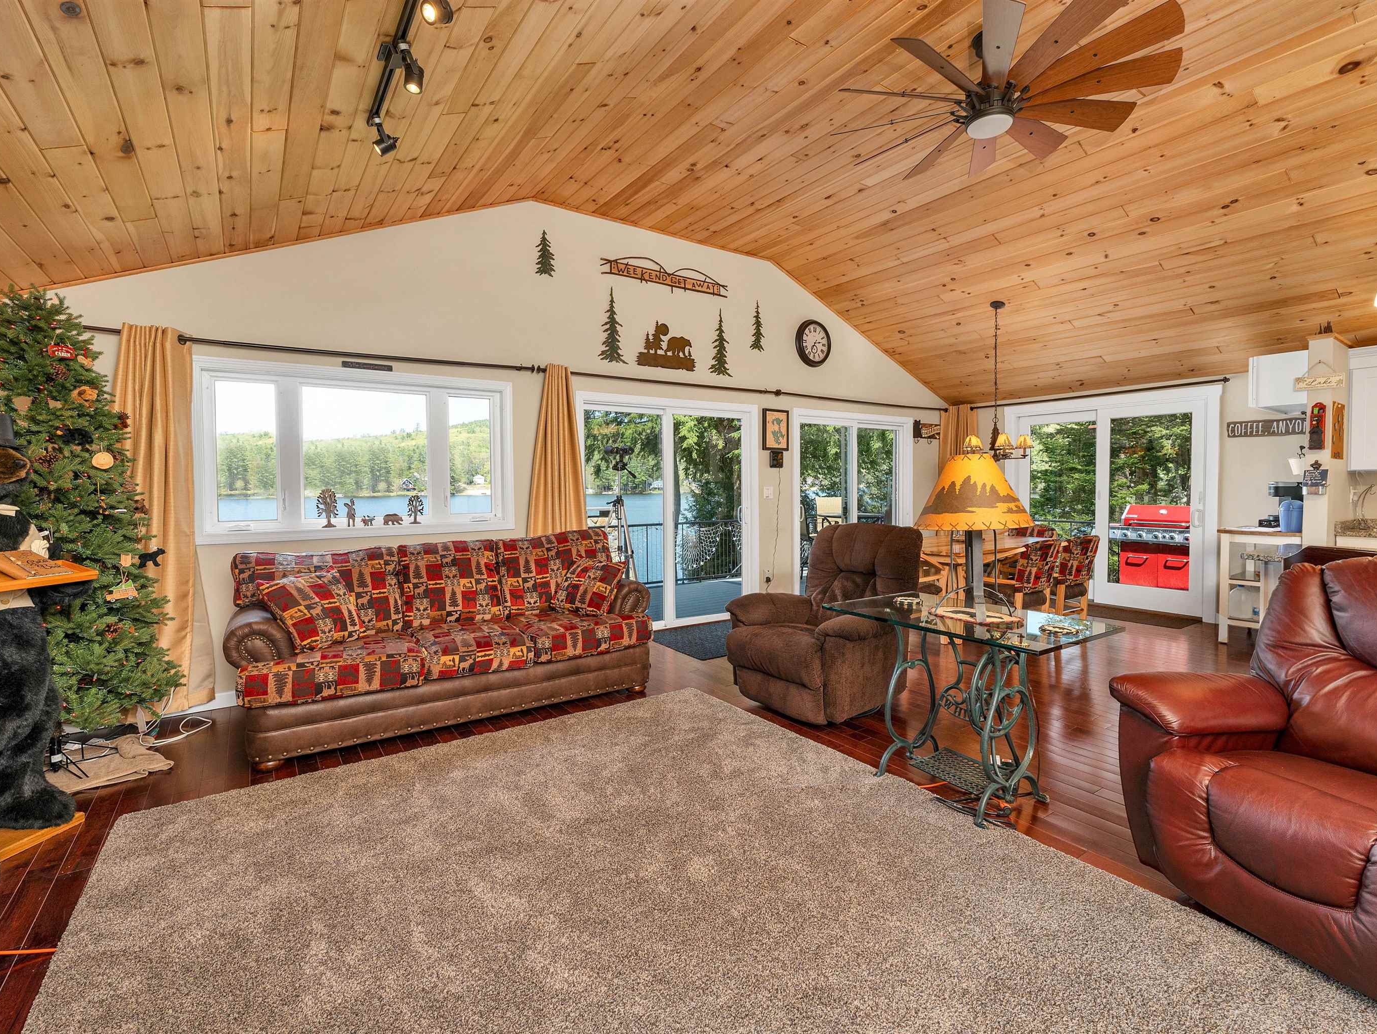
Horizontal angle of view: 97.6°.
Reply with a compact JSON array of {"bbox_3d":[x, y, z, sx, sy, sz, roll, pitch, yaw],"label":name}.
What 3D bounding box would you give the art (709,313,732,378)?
[{"bbox_3d":[0.311,-1.643,5.676,0.292,0.632,0.020,-3,4,-34],"label":"art"}]

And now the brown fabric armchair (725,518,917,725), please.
[{"bbox_3d":[0.826,0.599,3.789,0.860,1.050,0.970,3,5,45],"label":"brown fabric armchair"}]

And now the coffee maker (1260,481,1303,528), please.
[{"bbox_3d":[4.899,-0.089,4.909,0.240,0.390,0.330,-3,4,-36],"label":"coffee maker"}]

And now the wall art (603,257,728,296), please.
[{"bbox_3d":[-0.166,-2.178,5.456,1.390,0.240,0.030,-3,4,-36],"label":"wall art"}]

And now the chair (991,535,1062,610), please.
[{"bbox_3d":[2.603,0.607,4.874,0.570,0.880,0.620,-3,4,-32],"label":"chair"}]

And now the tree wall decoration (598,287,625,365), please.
[{"bbox_3d":[-0.625,-1.633,5.151,0.260,0.650,0.025,-3,4,-36],"label":"tree wall decoration"}]

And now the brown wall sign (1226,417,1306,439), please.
[{"bbox_3d":[5.152,-0.784,5.308,0.025,0.135,0.660,-3,4,-36],"label":"brown wall sign"}]

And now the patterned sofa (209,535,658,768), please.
[{"bbox_3d":[-1.414,0.672,3.731,2.230,0.980,0.960,-3,4,-32],"label":"patterned sofa"}]

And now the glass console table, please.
[{"bbox_3d":[1.221,0.818,2.713,0.650,0.750,1.030,-3,4,-34],"label":"glass console table"}]

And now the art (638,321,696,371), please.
[{"bbox_3d":[-0.187,-1.522,5.351,0.619,0.413,0.020,-3,4,-34],"label":"art"}]

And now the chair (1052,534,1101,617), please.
[{"bbox_3d":[3.129,0.570,5.179,0.580,0.900,0.620,-3,4,-36],"label":"chair"}]

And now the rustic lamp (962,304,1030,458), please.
[{"bbox_3d":[2.941,-1.281,5.752,0.660,1.500,0.660,-3,4,-36],"label":"rustic lamp"}]

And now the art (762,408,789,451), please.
[{"bbox_3d":[0.900,-0.884,6.105,0.359,0.415,0.025,-3,4,-34],"label":"art"}]

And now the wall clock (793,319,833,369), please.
[{"bbox_3d":[1.380,-1.894,6.586,0.540,0.540,0.060,-3,4,-36],"label":"wall clock"}]

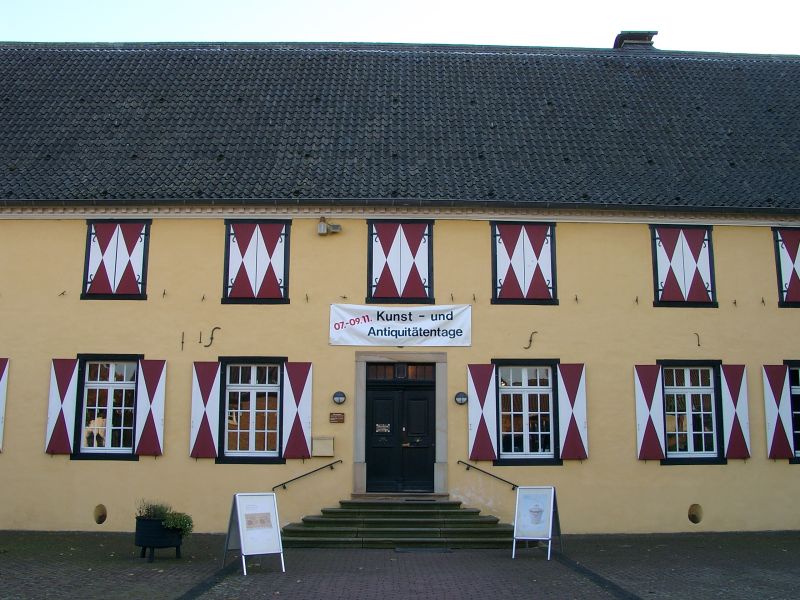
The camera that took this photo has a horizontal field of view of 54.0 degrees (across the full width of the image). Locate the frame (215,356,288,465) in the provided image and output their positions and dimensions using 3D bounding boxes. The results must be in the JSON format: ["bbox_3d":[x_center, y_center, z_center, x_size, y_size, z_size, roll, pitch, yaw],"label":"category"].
[{"bbox_3d":[-3.041,2.274,16.188,1.435,2.173,0.150,0,-9,-1],"label":"frame"}]

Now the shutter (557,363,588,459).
[{"bbox_3d":[3.589,2.321,16.282,0.571,1.973,0.050,0,-9,-1],"label":"shutter"}]

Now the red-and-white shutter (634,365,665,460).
[{"bbox_3d":[5.211,2.336,16.312,0.555,1.948,0.050,0,-9,-1],"label":"red-and-white shutter"}]

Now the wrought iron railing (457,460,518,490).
[{"bbox_3d":[1.851,3.597,16.000,1.357,0.620,0.100,0,-9,-1],"label":"wrought iron railing"}]

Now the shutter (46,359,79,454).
[{"bbox_3d":[-7.278,2.302,16.991,0.566,2.010,0.060,1,-9,-1],"label":"shutter"}]

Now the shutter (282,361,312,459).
[{"bbox_3d":[-2.111,2.271,16.177,0.566,1.963,0.050,0,-9,-1],"label":"shutter"}]

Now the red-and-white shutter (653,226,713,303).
[{"bbox_3d":[6.089,-0.740,16.858,1.116,1.565,0.050,0,-9,-1],"label":"red-and-white shutter"}]

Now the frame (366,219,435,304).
[{"bbox_3d":[0.017,-0.851,17.668,1.518,1.925,0.130,1,-9,-1],"label":"frame"}]

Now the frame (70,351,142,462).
[{"bbox_3d":[-5.994,2.201,16.141,1.377,2.158,0.150,0,-9,-1],"label":"frame"}]

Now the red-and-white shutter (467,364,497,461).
[{"bbox_3d":[1.798,2.441,17.108,0.596,2.065,0.060,1,-9,-1],"label":"red-and-white shutter"}]

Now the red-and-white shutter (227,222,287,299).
[{"bbox_3d":[-3.022,-0.832,16.668,1.158,1.607,0.060,0,-9,-1],"label":"red-and-white shutter"}]

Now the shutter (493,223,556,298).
[{"bbox_3d":[2.660,-0.817,16.772,1.172,1.602,0.060,0,-9,-1],"label":"shutter"}]

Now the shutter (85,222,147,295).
[{"bbox_3d":[-5.993,-0.875,16.620,1.140,1.508,0.060,0,-9,-1],"label":"shutter"}]

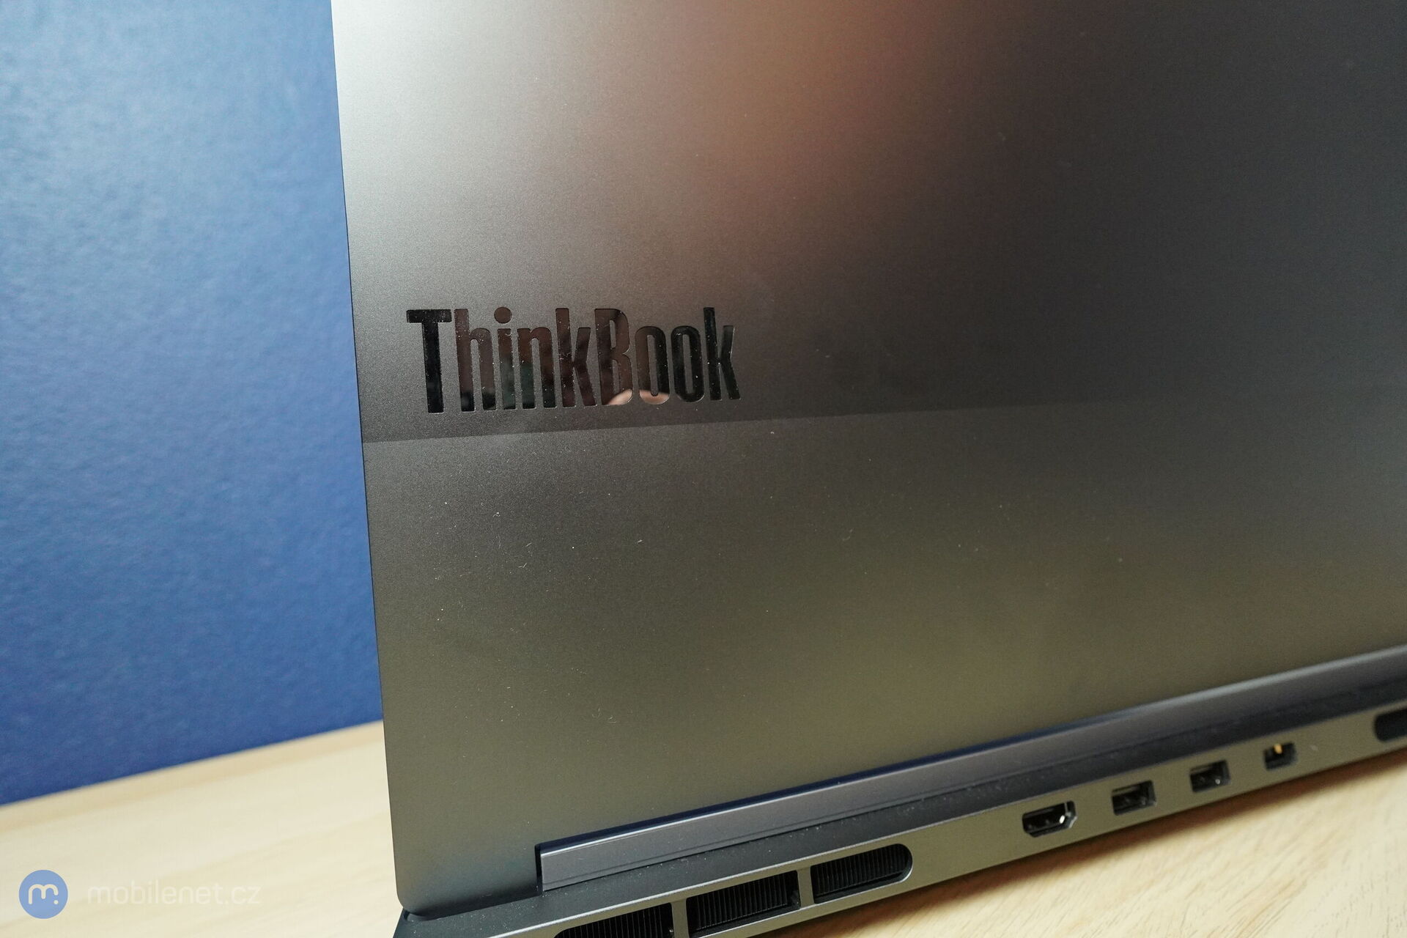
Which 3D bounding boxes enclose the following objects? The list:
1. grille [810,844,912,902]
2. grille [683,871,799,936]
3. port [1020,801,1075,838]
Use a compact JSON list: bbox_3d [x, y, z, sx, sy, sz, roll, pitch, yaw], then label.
[{"bbox_3d":[0.034,0.087,0.136,0.024,0.008,0.004,-4,-6,-16],"label":"grille"},{"bbox_3d":[0.008,0.089,0.129,0.024,0.008,0.004,-4,-6,-16],"label":"grille"},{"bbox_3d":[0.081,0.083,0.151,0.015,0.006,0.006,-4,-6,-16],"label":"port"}]

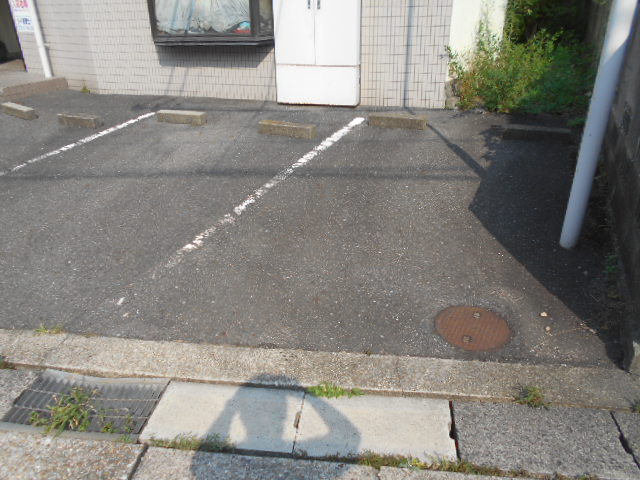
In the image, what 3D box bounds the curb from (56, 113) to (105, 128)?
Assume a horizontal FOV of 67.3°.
[{"bbox_3d":[-2.869,-1.432,5.733,0.599,0.114,0.113,12,31,23],"label":"curb"}]

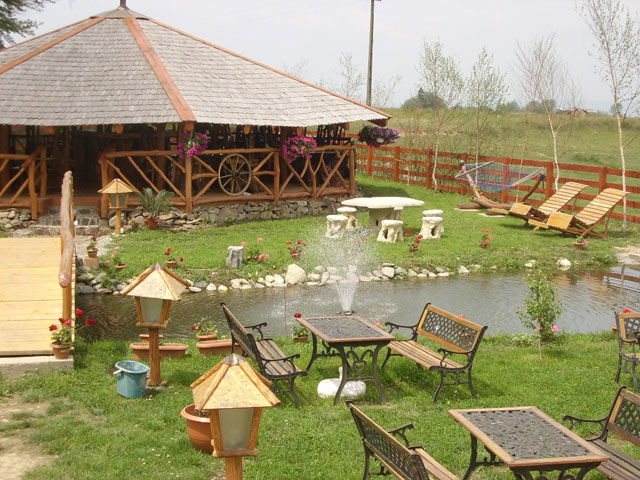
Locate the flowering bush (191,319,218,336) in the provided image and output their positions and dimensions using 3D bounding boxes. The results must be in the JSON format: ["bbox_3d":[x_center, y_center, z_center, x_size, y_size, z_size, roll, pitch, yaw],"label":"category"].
[{"bbox_3d":[-1.478,1.119,10.407,0.340,0.220,0.300,1,8,0],"label":"flowering bush"}]

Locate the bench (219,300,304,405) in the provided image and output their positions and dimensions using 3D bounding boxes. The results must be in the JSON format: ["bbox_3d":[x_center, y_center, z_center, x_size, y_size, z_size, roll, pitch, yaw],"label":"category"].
[{"bbox_3d":[-0.616,1.218,8.748,0.640,0.780,1.260,-2,9,-18],"label":"bench"}]

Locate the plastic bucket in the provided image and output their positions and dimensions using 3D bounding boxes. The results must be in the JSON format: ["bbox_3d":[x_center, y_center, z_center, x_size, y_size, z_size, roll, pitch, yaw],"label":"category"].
[{"bbox_3d":[-1.947,1.463,8.413,0.340,0.280,0.340,1,8,0],"label":"plastic bucket"}]

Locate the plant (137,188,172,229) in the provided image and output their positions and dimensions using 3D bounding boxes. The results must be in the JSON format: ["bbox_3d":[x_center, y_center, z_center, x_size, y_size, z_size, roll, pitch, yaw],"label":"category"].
[{"bbox_3d":[-4.024,-0.751,19.632,0.880,0.930,0.850,1,8,0],"label":"plant"}]

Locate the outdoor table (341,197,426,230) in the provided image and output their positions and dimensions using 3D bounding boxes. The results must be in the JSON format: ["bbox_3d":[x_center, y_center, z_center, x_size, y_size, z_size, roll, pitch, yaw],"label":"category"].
[{"bbox_3d":[1.526,-0.618,20.043,2.000,0.710,1.750,1,8,0],"label":"outdoor table"}]

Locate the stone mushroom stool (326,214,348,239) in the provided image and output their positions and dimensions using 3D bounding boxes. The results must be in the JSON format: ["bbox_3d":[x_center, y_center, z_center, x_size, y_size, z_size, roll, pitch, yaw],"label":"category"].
[{"bbox_3d":[0.413,-0.316,18.818,0.500,0.450,0.500,2,8,1],"label":"stone mushroom stool"}]

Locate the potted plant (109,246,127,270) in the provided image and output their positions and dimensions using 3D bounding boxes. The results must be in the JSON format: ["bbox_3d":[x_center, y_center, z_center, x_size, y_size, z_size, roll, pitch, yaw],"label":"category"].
[{"bbox_3d":[-3.671,0.325,14.785,0.320,0.410,0.300,0,8,-14],"label":"potted plant"}]

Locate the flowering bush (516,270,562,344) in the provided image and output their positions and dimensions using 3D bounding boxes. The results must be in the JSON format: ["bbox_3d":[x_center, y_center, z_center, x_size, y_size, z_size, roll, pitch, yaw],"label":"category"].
[{"bbox_3d":[2.983,0.917,11.057,0.600,0.950,0.600,1,8,0],"label":"flowering bush"}]

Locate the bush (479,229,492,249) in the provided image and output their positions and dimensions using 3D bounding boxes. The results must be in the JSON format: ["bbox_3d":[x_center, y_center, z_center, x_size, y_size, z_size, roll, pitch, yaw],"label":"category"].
[{"bbox_3d":[3.496,-0.045,17.126,0.300,0.410,0.300,3,8,11],"label":"bush"}]

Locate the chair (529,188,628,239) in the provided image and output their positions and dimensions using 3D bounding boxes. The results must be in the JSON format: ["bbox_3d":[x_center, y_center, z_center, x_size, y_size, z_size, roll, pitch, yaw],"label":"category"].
[{"bbox_3d":[5.652,-0.567,17.753,1.950,1.000,0.720,-1,8,-20],"label":"chair"}]

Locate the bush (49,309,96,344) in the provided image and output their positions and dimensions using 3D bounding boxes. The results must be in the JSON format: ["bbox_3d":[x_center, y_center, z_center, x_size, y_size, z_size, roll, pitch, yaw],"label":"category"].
[{"bbox_3d":[-2.894,1.009,9.493,0.500,0.410,0.420,1,8,0],"label":"bush"}]

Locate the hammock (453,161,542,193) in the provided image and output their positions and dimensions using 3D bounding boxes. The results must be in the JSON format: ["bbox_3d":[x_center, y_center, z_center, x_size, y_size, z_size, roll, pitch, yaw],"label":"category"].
[{"bbox_3d":[4.634,-1.639,21.000,1.050,0.680,2.250,-2,9,-21],"label":"hammock"}]

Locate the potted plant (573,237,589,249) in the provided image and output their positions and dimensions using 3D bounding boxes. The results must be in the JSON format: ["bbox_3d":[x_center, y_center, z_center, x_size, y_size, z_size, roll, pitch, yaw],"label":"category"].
[{"bbox_3d":[5.128,0.049,16.000,0.290,0.210,0.280,1,8,0],"label":"potted plant"}]

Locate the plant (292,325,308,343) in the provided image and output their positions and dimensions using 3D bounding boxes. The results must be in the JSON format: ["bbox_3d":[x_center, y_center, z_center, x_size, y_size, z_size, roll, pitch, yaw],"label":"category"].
[{"bbox_3d":[-0.252,1.218,10.600,0.210,0.210,0.200,1,8,0],"label":"plant"}]

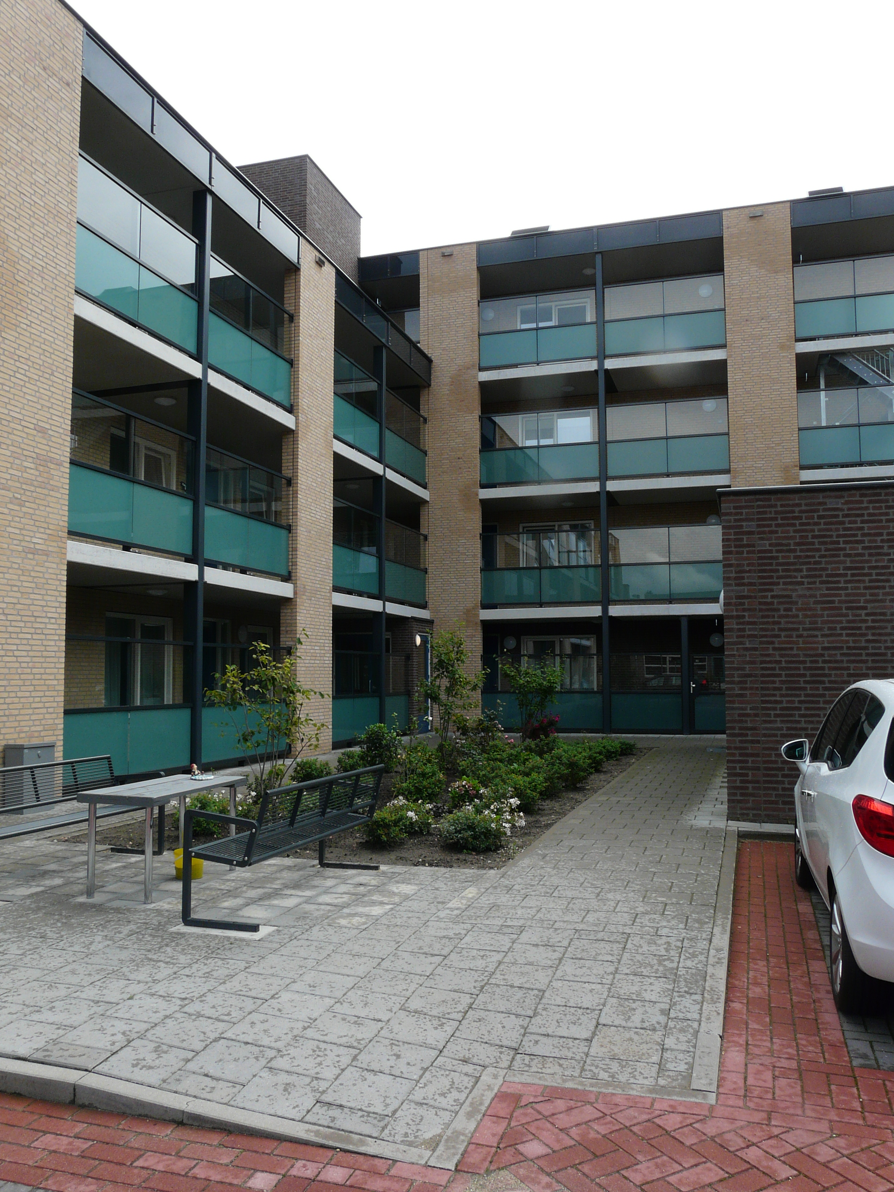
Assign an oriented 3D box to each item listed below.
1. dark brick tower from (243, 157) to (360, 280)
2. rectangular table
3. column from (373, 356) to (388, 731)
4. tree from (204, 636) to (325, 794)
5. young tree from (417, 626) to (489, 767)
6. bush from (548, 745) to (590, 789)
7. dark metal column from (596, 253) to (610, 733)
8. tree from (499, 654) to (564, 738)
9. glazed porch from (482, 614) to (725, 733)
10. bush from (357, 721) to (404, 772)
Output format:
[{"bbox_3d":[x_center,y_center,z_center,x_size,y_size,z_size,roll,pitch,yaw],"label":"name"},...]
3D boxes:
[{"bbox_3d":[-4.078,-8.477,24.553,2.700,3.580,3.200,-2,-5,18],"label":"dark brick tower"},{"bbox_3d":[-1.983,1.717,6.956,0.629,0.700,1.299,-2,-5,18],"label":"rectangular table"},{"bbox_3d":[-1.465,-1.207,20.787,0.200,8.590,0.160,-2,-5,18],"label":"column"},{"bbox_3d":[-2.065,1.400,10.909,1.351,1.906,1.283,1,-5,-10],"label":"tree"},{"bbox_3d":[0.082,1.608,15.405,1.095,2.161,1.095,0,-5,0],"label":"young tree"},{"bbox_3d":[1.602,2.205,12.614,0.576,0.519,0.576,-1,-5,7],"label":"bush"},{"bbox_3d":[3.757,-2.537,23.044,0.155,11.580,0.200,-2,-5,16],"label":"dark metal column"},{"bbox_3d":[1.665,2.043,18.838,1.269,1.810,1.269,-1,-5,5],"label":"tree"},{"bbox_3d":[3.704,1.874,22.751,5.900,2.720,0.350,-2,-5,16],"label":"glazed porch"},{"bbox_3d":[-1.000,2.251,14.484,0.726,0.734,0.726,0,-5,-4],"label":"bush"}]

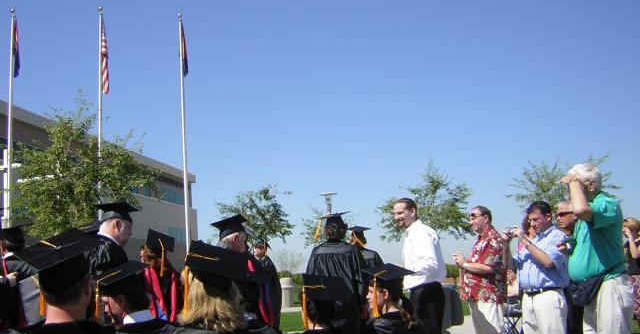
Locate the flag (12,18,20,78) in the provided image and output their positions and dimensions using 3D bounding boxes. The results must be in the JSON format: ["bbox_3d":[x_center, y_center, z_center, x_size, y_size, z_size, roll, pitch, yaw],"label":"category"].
[{"bbox_3d":[-9.715,-3.796,21.306,0.260,1.970,0.220,-3,-9,0],"label":"flag"}]

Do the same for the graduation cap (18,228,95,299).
[{"bbox_3d":[-0.986,0.361,2.537,0.250,0.130,0.250,-22,20,-15],"label":"graduation cap"}]

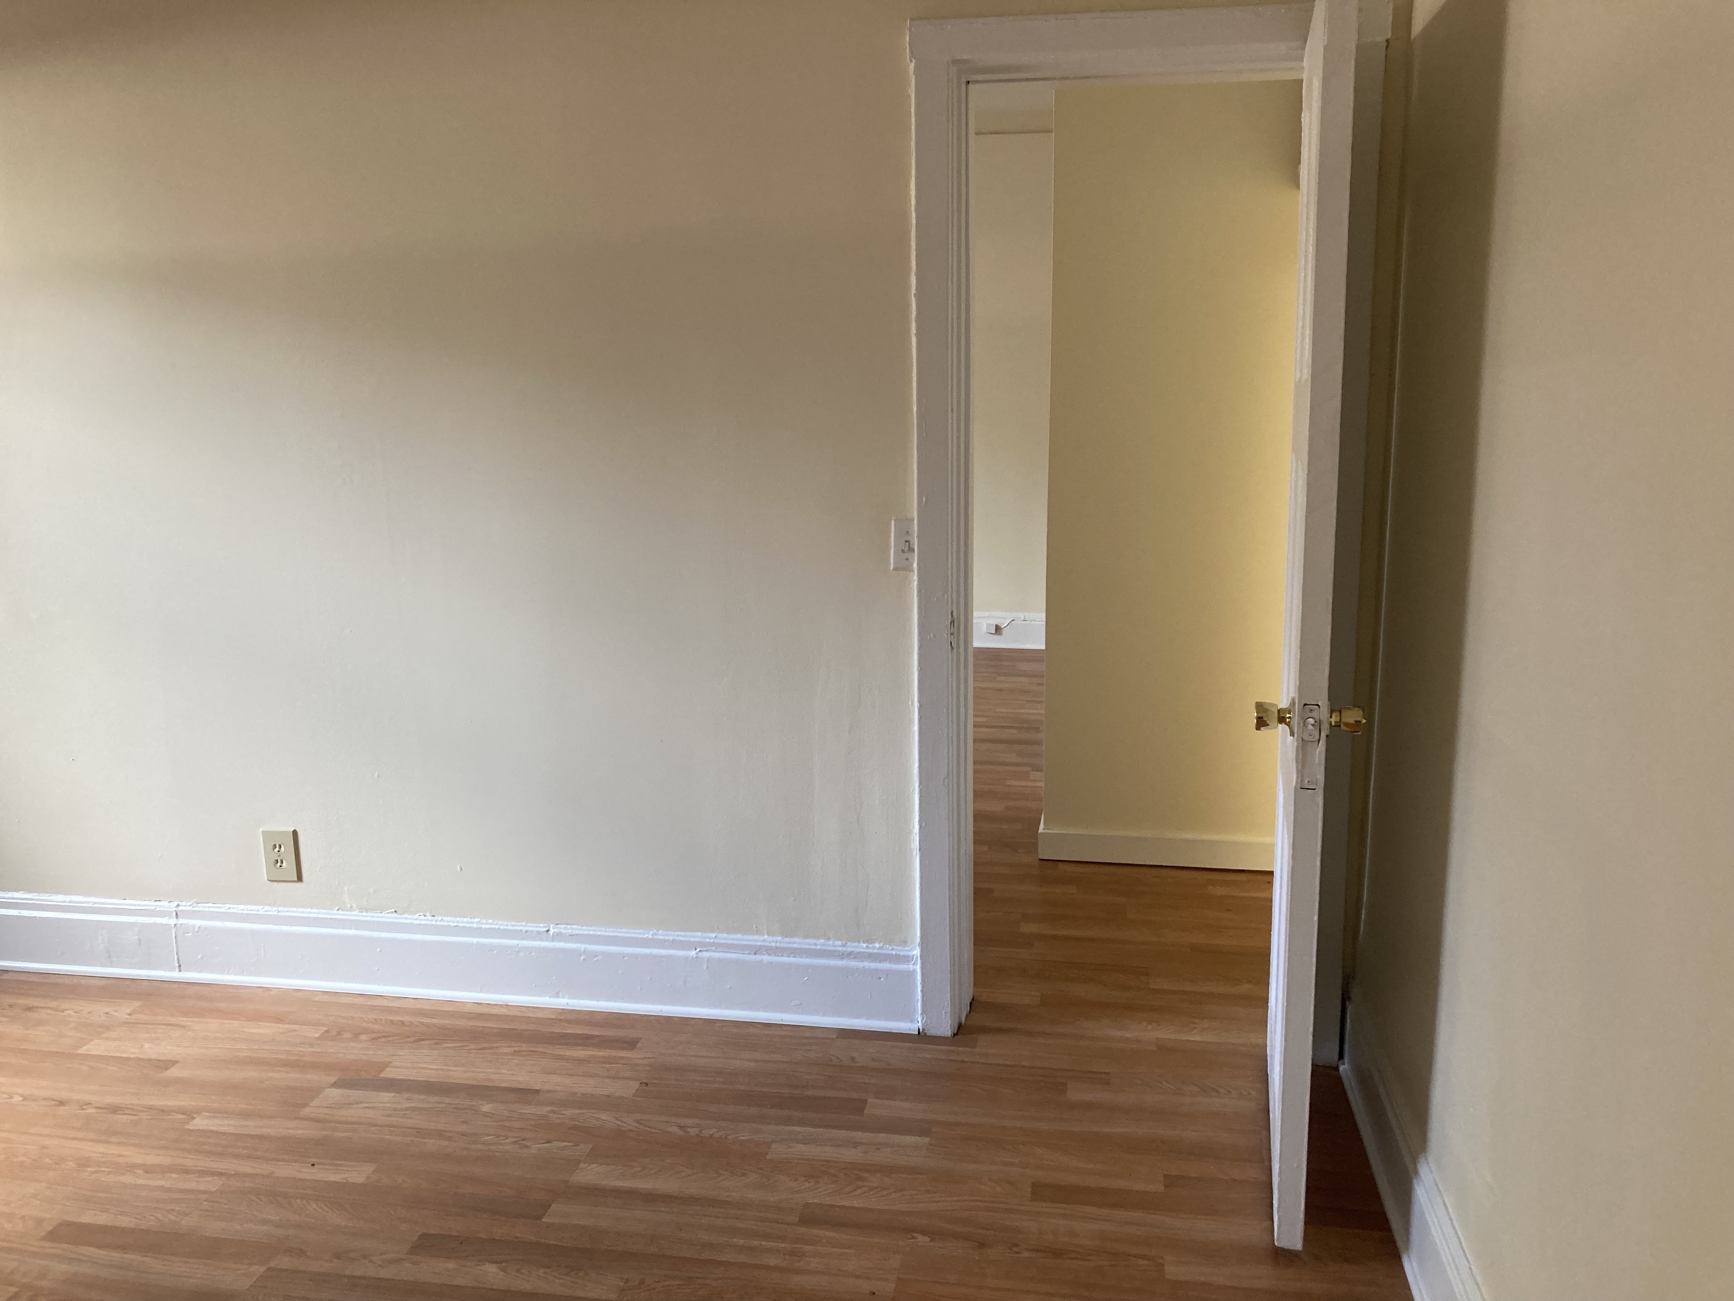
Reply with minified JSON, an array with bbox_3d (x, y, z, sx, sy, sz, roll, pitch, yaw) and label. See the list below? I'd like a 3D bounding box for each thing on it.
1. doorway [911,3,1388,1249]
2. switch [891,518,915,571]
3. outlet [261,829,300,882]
[{"bbox_3d":[0.508,-0.141,2.679,0.934,2.204,0.879,1,10,10],"label":"doorway"},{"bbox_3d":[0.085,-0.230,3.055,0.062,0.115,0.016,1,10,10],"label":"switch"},{"bbox_3d":[-1.450,0.510,3.475,0.084,0.128,0.014,1,10,10],"label":"outlet"}]

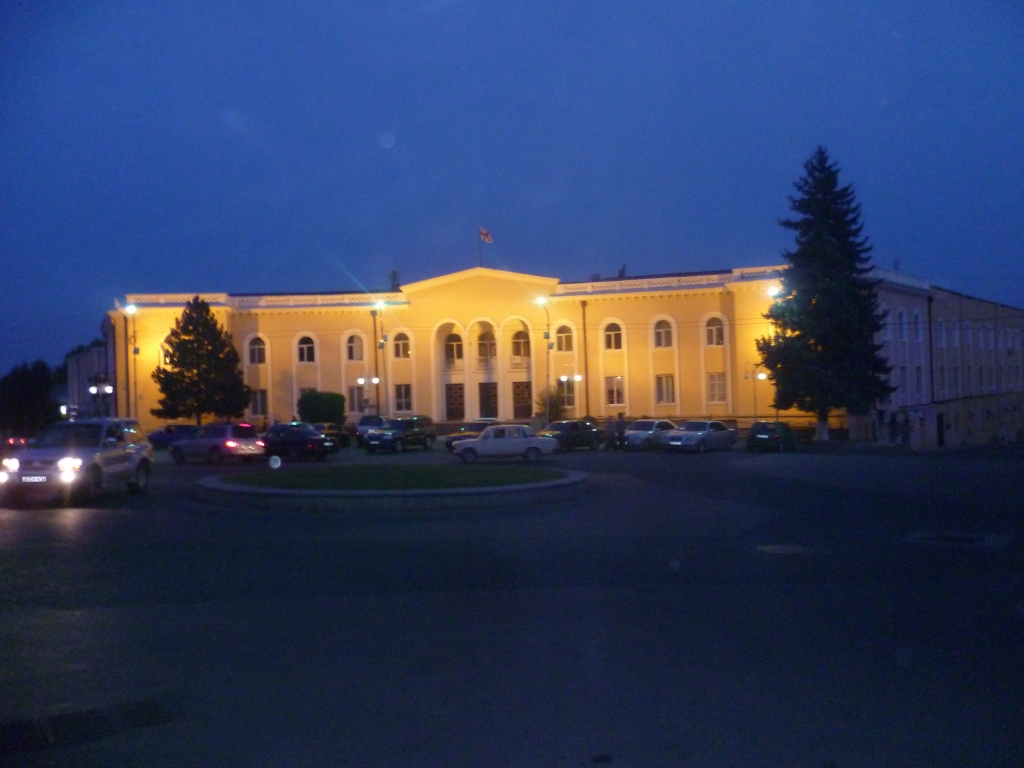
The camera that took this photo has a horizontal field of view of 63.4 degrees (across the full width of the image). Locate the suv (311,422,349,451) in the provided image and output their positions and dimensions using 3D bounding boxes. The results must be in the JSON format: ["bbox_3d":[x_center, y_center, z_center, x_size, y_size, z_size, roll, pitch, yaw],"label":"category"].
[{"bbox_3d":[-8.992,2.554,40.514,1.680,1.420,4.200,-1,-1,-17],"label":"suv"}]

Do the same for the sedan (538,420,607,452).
[{"bbox_3d":[3.095,2.547,42.314,1.710,1.420,4.450,-2,-1,33],"label":"sedan"}]

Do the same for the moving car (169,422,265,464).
[{"bbox_3d":[-11.699,2.282,32.915,4.450,1.530,1.720,-3,-1,39],"label":"moving car"}]

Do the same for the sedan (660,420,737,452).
[{"bbox_3d":[9.049,2.473,40.014,1.780,1.430,4.750,-2,-1,34],"label":"sedan"}]

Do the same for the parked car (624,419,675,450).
[{"bbox_3d":[6.869,2.494,41.514,1.770,1.430,4.600,-2,-1,34],"label":"parked car"}]

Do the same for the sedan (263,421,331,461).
[{"bbox_3d":[-9.702,2.369,34.214,4.400,1.420,1.720,-2,-1,38],"label":"sedan"}]

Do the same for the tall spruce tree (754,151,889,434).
[{"bbox_3d":[18.487,-5.354,49.000,8.000,17.300,7.900,-2,-1,0],"label":"tall spruce tree"}]

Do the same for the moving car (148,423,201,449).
[{"bbox_3d":[-18.319,2.894,47.014,4.300,1.410,1.700,-1,-1,-7],"label":"moving car"}]

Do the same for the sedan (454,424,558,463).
[{"bbox_3d":[-0.255,2.282,32.514,4.120,1.420,1.610,-2,-1,-1],"label":"sedan"}]

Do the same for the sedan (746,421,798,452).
[{"bbox_3d":[13.189,2.582,42.014,1.640,1.420,3.850,-2,-1,31],"label":"sedan"}]

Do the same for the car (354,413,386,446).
[{"bbox_3d":[-8.268,2.780,48.618,1.730,1.760,4.300,-1,-1,-6],"label":"car"}]

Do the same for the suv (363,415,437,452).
[{"bbox_3d":[-5.703,2.447,42.017,1.740,1.720,4.400,-2,-1,25],"label":"suv"}]

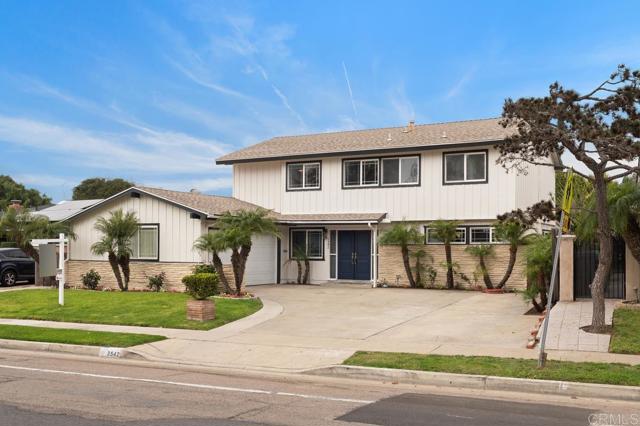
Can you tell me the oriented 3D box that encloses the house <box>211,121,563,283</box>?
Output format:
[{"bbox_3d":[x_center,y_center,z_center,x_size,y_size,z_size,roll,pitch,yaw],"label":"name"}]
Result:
[{"bbox_3d":[3.494,-0.474,29.586,13.000,6.870,9.700,-1,-3,27],"label":"house"}]

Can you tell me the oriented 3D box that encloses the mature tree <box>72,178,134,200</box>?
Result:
[{"bbox_3d":[-19.670,0.780,60.000,6.600,7.800,6.600,-1,-3,27],"label":"mature tree"}]

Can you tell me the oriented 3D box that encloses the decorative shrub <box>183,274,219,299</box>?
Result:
[{"bbox_3d":[-2.900,1.790,16.000,0.860,0.680,0.860,0,-2,0],"label":"decorative shrub"}]

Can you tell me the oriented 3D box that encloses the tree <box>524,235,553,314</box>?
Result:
[{"bbox_3d":[5.980,1.660,18.000,0.900,2.150,0.900,-1,-3,27],"label":"tree"}]

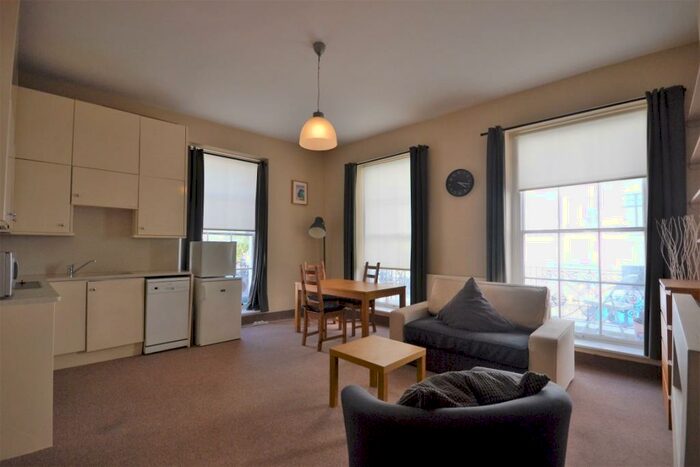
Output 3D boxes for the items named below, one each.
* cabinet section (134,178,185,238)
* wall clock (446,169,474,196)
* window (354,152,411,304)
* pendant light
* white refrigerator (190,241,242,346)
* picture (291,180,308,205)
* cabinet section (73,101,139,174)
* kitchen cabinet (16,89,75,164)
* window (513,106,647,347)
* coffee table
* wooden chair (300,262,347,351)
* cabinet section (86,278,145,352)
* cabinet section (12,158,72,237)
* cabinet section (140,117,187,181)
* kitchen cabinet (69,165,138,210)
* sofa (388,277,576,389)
[{"bbox_3d":[-2.511,-0.331,3.867,0.500,0.740,0.360,2,-3,-40],"label":"cabinet section"},{"bbox_3d":[1.438,-0.666,3.830,0.370,0.370,0.045,-2,-3,41],"label":"wall clock"},{"bbox_3d":[0.537,0.008,4.733,1.100,2.350,0.150,-2,-3,41],"label":"window"},{"bbox_3d":[-0.274,-1.248,2.603,0.340,0.920,0.340,0,-2,0],"label":"pendant light"},{"bbox_3d":[-1.853,0.781,4.064,0.520,1.320,0.530,2,-3,-40],"label":"white refrigerator"},{"bbox_3d":[-0.889,-0.725,5.244,0.335,0.420,0.025,2,-3,-40],"label":"picture"},{"bbox_3d":[-2.936,-1.094,3.541,0.595,0.735,0.360,2,-3,-40],"label":"cabinet section"},{"bbox_3d":[-3.262,-1.095,3.146,0.425,0.720,0.340,2,-3,-40],"label":"kitchen cabinet"},{"bbox_3d":[2.391,-0.044,3.147,1.150,2.370,0.150,-2,-3,41],"label":"window"},{"bbox_3d":[0.239,1.153,2.328,0.550,0.450,0.550,2,-3,-45],"label":"coffee table"},{"bbox_3d":[-0.332,0.917,3.806,0.430,1.030,0.490,-2,-3,44],"label":"wooden chair"},{"bbox_3d":[-2.748,0.890,3.431,0.492,0.727,0.570,2,-3,-40],"label":"cabinet section"},{"bbox_3d":[-3.327,-0.369,3.184,0.430,0.745,0.360,2,-3,-40],"label":"cabinet section"},{"bbox_3d":[-2.514,-1.070,3.894,0.503,0.740,0.360,2,-3,-40],"label":"cabinet section"},{"bbox_3d":[-2.871,-0.509,3.449,0.570,0.415,0.340,2,-3,-40],"label":"kitchen cabinet"},{"bbox_3d":[1.299,0.965,2.996,1.490,0.870,0.820,-2,-3,41],"label":"sofa"}]

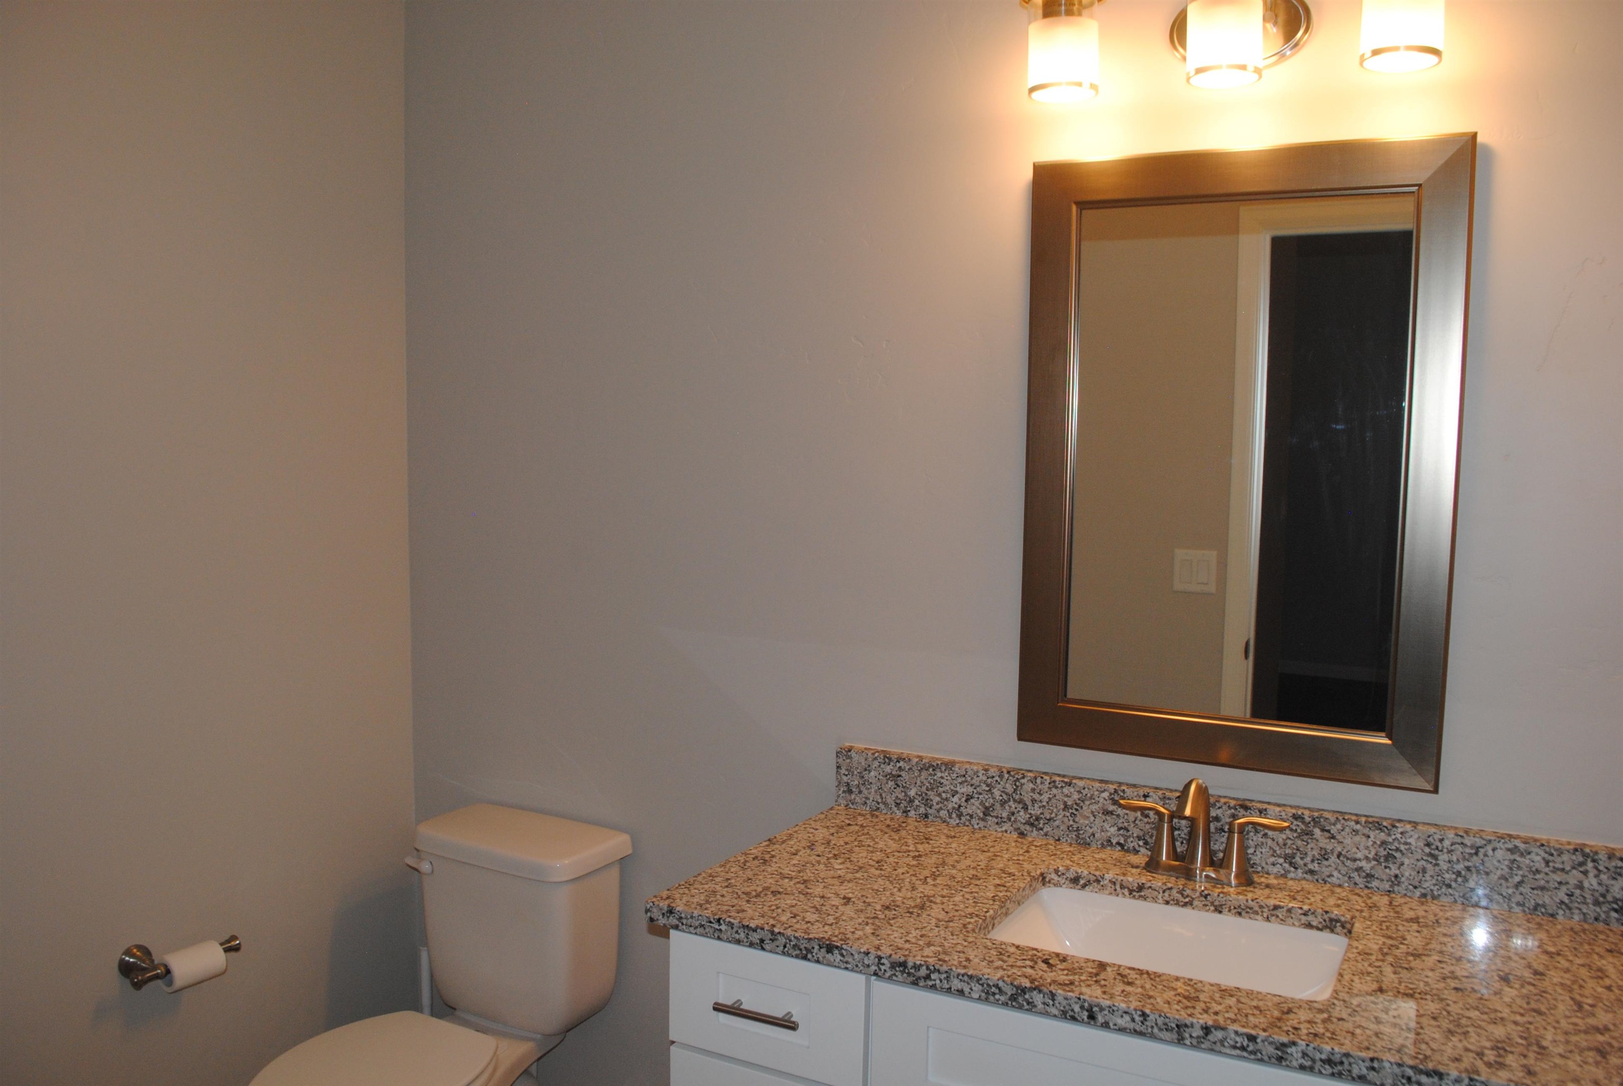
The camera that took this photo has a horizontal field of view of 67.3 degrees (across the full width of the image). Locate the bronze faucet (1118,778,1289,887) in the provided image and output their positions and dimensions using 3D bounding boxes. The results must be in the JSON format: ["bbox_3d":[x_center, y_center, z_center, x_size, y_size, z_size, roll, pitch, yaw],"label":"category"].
[{"bbox_3d":[0.559,0.422,1.777,0.246,0.152,0.153,2,4,28],"label":"bronze faucet"}]

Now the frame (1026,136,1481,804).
[{"bbox_3d":[0.629,-0.118,1.850,0.625,0.924,0.029,2,4,28],"label":"frame"}]

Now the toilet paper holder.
[{"bbox_3d":[-1.138,0.742,2.181,0.097,0.061,0.213,2,4,28],"label":"toilet paper holder"}]

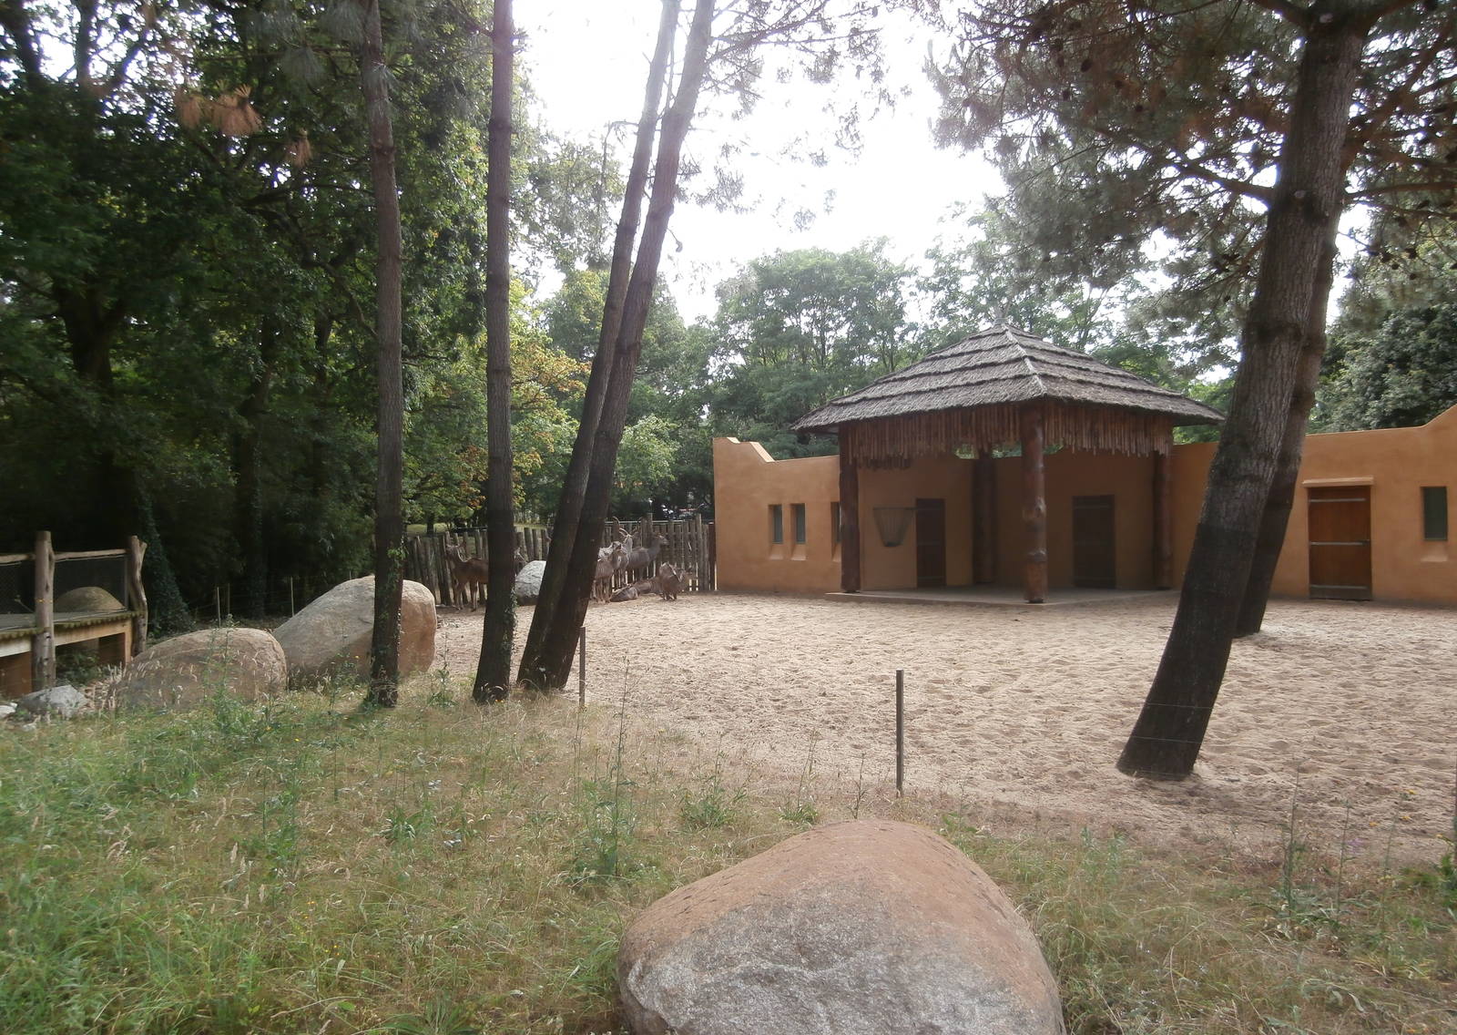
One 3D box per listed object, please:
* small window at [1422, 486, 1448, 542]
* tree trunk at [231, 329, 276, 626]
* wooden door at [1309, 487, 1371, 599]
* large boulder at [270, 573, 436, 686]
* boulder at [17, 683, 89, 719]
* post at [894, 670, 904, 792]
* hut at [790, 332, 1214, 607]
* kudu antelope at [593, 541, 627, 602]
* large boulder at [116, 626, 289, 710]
[{"bbox_3d":[12.789,-0.060,18.272,0.120,0.980,0.420,0,-1,-39],"label":"small window"},{"bbox_3d":[-9.030,-0.860,19.200,0.750,5.550,0.650,0,-1,-25],"label":"tree trunk"},{"bbox_3d":[11.783,0.500,19.459,0.100,2.160,1.100,0,-1,-39],"label":"wooden door"},{"bbox_3d":[-4.100,1.170,10.850,1.800,1.080,1.350,-1,-1,-19],"label":"large boulder"},{"bbox_3d":[-5.880,1.570,8.800,0.630,0.290,0.480,0,-1,-34],"label":"boulder"},{"bbox_3d":[0.960,1.205,5.690,0.050,0.720,0.050,-1,-1,9],"label":"post"},{"bbox_3d":[6.210,-1.300,22.750,6.700,6.050,6.700,0,-1,-39],"label":"hut"},{"bbox_3d":[-2.650,1.180,22.200,0.600,1.340,1.300,-1,-1,27],"label":"kudu antelope"},{"bbox_3d":[-4.880,1.360,9.330,1.620,0.700,1.100,0,-1,-27],"label":"large boulder"}]

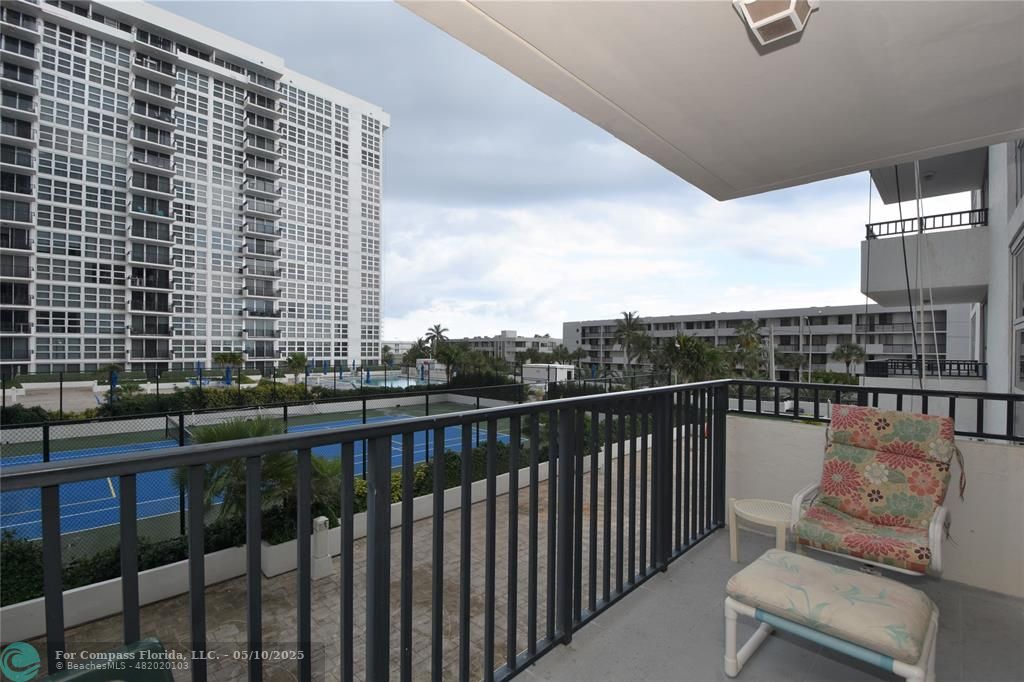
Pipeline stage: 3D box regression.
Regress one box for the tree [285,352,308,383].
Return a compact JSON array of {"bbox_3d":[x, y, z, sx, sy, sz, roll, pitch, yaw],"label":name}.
[{"bbox_3d":[-23.495,2.946,46.500,2.600,3.380,2.600,0,-1,0],"label":"tree"}]

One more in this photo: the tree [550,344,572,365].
[{"bbox_3d":[9.053,3.787,78.000,4.000,6.290,4.000,0,-1,0],"label":"tree"}]

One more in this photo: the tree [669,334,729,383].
[{"bbox_3d":[17.054,2.887,39.000,5.300,6.960,5.300,0,-1,0],"label":"tree"}]

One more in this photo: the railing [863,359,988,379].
[{"bbox_3d":[9.050,1.018,9.350,4.100,1.250,1.700,1,-1,-44],"label":"railing"}]

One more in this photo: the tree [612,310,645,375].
[{"bbox_3d":[20.662,0.922,75.000,5.800,12.570,5.800,0,-1,0],"label":"tree"}]

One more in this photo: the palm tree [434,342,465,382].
[{"bbox_3d":[-6.814,2.292,46.500,3.300,4.690,3.300,0,-1,0],"label":"palm tree"}]

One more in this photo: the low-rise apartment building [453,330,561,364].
[{"bbox_3d":[-1.700,2.684,126.000,24.000,10.000,26.000,1,-1,-45],"label":"low-rise apartment building"}]

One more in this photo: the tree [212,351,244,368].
[{"bbox_3d":[-31.242,2.795,47.000,3.300,3.490,3.300,0,-1,0],"label":"tree"}]

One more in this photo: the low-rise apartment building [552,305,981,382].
[{"bbox_3d":[38.300,1.534,76.000,12.000,11.400,65.000,1,-1,-44],"label":"low-rise apartment building"}]

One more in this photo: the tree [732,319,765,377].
[{"bbox_3d":[33.271,1.900,60.000,4.500,10.130,4.500,0,-1,0],"label":"tree"}]

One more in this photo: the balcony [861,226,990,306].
[{"bbox_3d":[9.070,-1.462,9.340,4.200,1.050,1.700,1,-1,-44],"label":"balcony"}]

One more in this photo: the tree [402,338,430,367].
[{"bbox_3d":[-14.107,2.712,63.000,4.100,6.160,4.100,0,-1,0],"label":"tree"}]

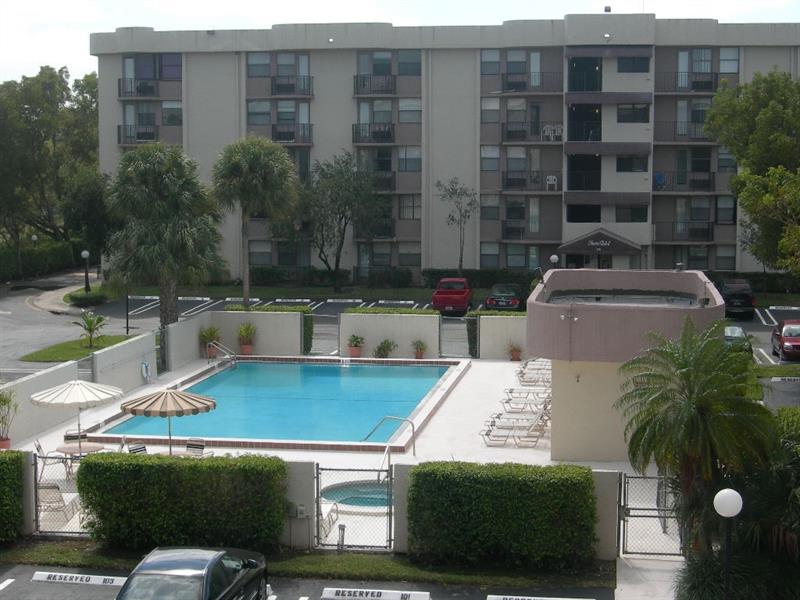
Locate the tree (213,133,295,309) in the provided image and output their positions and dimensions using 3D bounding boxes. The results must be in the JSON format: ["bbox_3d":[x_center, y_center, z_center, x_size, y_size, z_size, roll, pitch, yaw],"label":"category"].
[{"bbox_3d":[-5.435,-2.085,53.035,3.244,8.076,3.244,1,7,9],"label":"tree"}]

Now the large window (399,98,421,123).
[{"bbox_3d":[0.581,-10.768,80.211,1.324,1.376,0.150,1,6,9],"label":"large window"}]

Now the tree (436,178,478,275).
[{"bbox_3d":[3.147,-3.597,78.133,2.350,6.100,2.200,1,6,9],"label":"tree"}]

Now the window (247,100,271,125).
[{"bbox_3d":[-8.063,-10.744,80.942,1.385,1.423,0.150,1,5,9],"label":"window"}]

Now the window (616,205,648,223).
[{"bbox_3d":[12.229,-4.537,74.238,1.635,0.936,0.150,1,7,9],"label":"window"}]

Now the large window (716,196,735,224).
[{"bbox_3d":[17.992,-4.973,77.865,1.040,1.488,0.150,1,6,9],"label":"large window"}]

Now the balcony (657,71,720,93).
[{"bbox_3d":[15.630,-11.777,76.953,3.479,1.190,1.250,1,6,9],"label":"balcony"}]

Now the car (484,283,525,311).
[{"bbox_3d":[5.470,-0.221,71.349,1.790,1.420,4.700,1,5,10],"label":"car"}]

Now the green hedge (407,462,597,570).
[{"bbox_3d":[1.854,3.883,25.445,3.340,1.680,0.900,1,6,9],"label":"green hedge"}]

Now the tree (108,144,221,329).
[{"bbox_3d":[-8.118,-1.454,48.649,3.884,7.777,3.884,1,5,9],"label":"tree"}]

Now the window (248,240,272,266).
[{"bbox_3d":[-8.124,-2.730,82.446,1.439,1.510,0.150,1,6,9],"label":"window"}]

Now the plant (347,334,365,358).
[{"bbox_3d":[-1.647,1.682,51.775,0.655,0.838,0.655,1,7,9],"label":"plant"}]

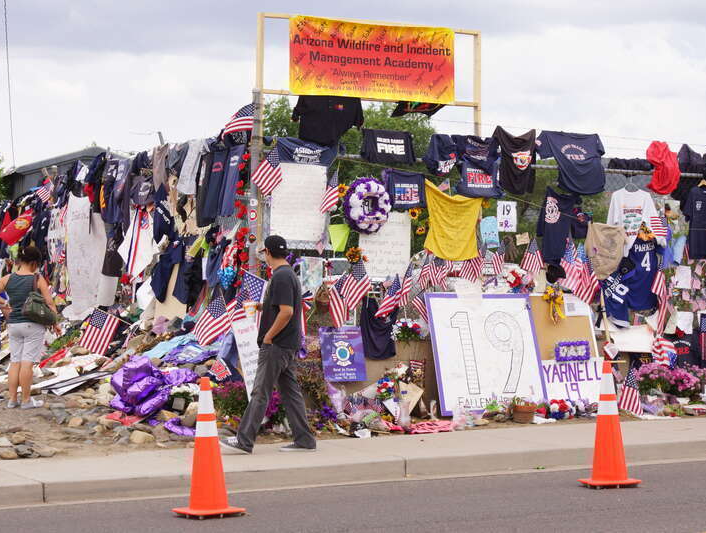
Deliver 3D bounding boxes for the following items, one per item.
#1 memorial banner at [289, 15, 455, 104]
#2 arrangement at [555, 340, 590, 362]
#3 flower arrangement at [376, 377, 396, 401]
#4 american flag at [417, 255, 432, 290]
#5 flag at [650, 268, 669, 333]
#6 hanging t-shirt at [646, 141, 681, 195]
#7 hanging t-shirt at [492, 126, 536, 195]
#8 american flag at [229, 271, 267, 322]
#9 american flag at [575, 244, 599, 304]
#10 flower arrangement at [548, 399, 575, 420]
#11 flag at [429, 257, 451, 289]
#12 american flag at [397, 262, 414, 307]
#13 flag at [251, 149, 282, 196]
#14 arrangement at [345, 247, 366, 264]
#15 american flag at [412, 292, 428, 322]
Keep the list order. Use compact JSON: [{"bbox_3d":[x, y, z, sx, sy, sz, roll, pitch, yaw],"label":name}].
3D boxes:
[{"bbox_3d":[0.191,-2.031,18.000,1.790,0.755,0.030,1,0,-24],"label":"memorial banner"},{"bbox_3d":[2.164,0.840,18.000,0.410,0.220,0.100,1,0,-28],"label":"arrangement"},{"bbox_3d":[0.296,1.112,16.600,0.200,0.240,0.180,1,0,-30],"label":"flower arrangement"},{"bbox_3d":[0.671,0.056,17.106,0.124,0.338,0.100,0,-1,-28],"label":"american flag"},{"bbox_3d":[3.123,0.355,18.500,0.180,0.660,0.100,0,0,-32],"label":"flag"},{"bbox_3d":[3.204,-1.022,18.800,0.380,0.540,0.150,0,0,-32],"label":"hanging t-shirt"},{"bbox_3d":[1.595,-1.053,18.100,0.520,0.690,0.160,1,0,-30],"label":"hanging t-shirt"},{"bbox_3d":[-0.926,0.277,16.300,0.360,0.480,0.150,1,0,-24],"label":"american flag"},{"bbox_3d":[2.381,0.081,18.500,0.260,0.600,0.140,1,0,-24],"label":"american flag"},{"bbox_3d":[1.946,1.334,17.000,0.260,0.210,0.220,0,0,-32],"label":"flower arrangement"},{"bbox_3d":[0.829,0.057,17.262,0.183,0.303,0.100,0,-1,-28],"label":"flag"},{"bbox_3d":[0.490,0.168,17.000,0.180,0.420,0.120,1,0,-25],"label":"american flag"},{"bbox_3d":[-0.779,-0.837,16.223,0.277,0.427,0.080,0,-1,-28],"label":"flag"},{"bbox_3d":[0.024,-0.106,17.600,0.200,0.180,0.140,1,0,-24],"label":"arrangement"},{"bbox_3d":[0.620,0.382,16.974,0.164,0.280,0.100,0,-1,-28],"label":"american flag"}]

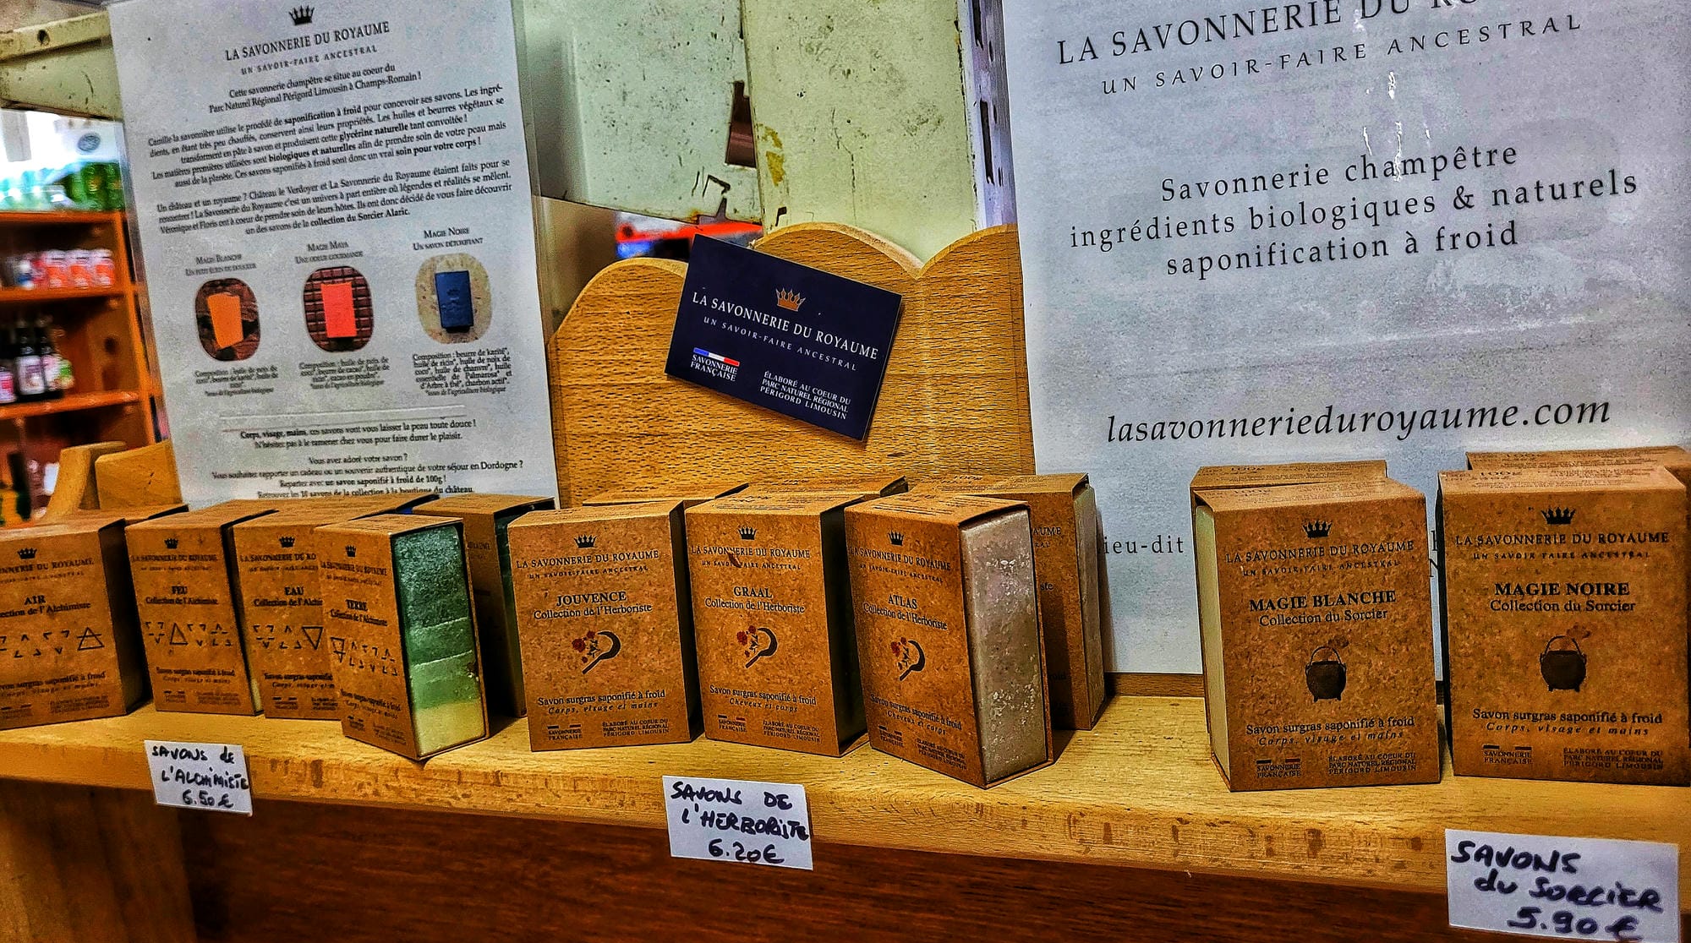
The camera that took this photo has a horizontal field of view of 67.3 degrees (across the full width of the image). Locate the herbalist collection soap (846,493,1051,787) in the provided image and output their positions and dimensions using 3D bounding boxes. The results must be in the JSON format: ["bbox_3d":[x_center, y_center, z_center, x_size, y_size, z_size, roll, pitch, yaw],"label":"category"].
[{"bbox_3d":[0.032,0.051,0.397,0.028,0.080,0.056,-10,9,-35],"label":"herbalist collection soap"}]

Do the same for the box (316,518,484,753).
[{"bbox_3d":[-0.164,0.059,0.469,0.056,0.080,0.028,1,9,42],"label":"box"}]

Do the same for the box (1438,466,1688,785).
[{"bbox_3d":[0.195,0.042,0.348,0.056,0.080,0.028,-2,8,23],"label":"box"}]

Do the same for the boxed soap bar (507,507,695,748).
[{"bbox_3d":[-0.083,0.055,0.449,0.056,0.080,0.028,-5,7,4],"label":"boxed soap bar"}]

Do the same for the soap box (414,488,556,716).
[{"bbox_3d":[-0.140,0.053,0.508,0.056,0.080,0.028,1,9,40],"label":"soap box"}]

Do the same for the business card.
[{"bbox_3d":[-0.025,-0.050,0.473,0.085,0.055,0.002,19,15,18],"label":"business card"}]

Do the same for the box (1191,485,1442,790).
[{"bbox_3d":[0.132,0.046,0.359,0.056,0.080,0.028,-4,7,6],"label":"box"}]

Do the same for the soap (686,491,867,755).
[{"bbox_3d":[-0.021,0.051,0.432,0.056,0.080,0.028,-1,8,33],"label":"soap"}]

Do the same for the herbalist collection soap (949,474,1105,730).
[{"bbox_3d":[0.055,0.044,0.432,0.056,0.080,0.028,-3,7,20],"label":"herbalist collection soap"}]

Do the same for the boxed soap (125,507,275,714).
[{"bbox_3d":[-0.266,0.060,0.538,0.056,0.080,0.028,-2,8,23],"label":"boxed soap"}]

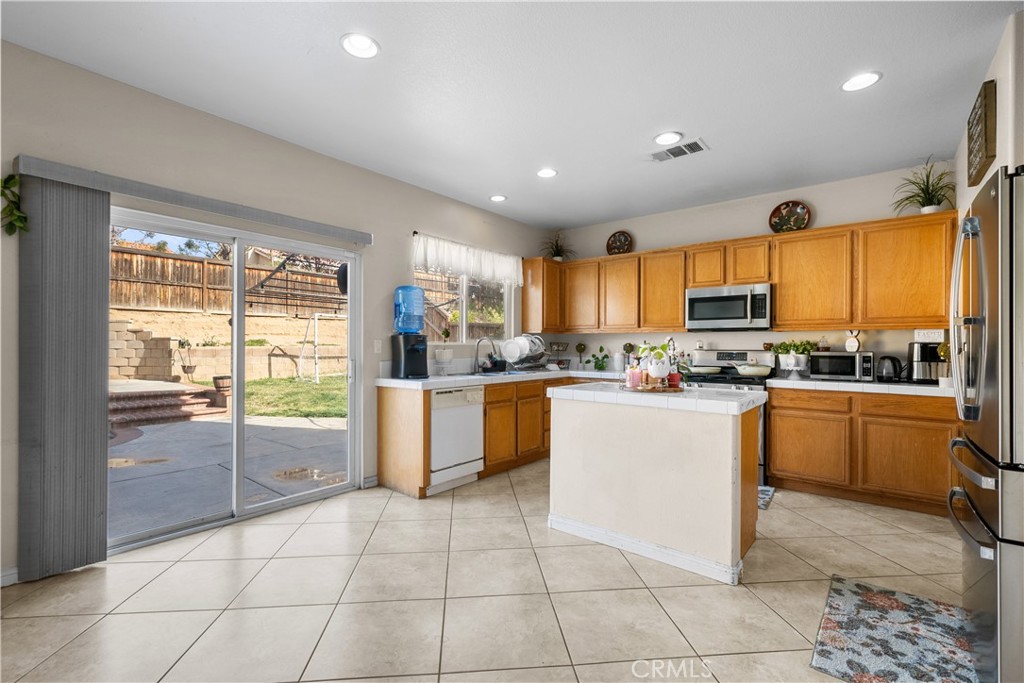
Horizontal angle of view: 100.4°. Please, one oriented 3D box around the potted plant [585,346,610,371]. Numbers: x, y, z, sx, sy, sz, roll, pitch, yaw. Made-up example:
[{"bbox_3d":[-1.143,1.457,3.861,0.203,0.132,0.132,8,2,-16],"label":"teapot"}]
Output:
[{"bbox_3d":[1.078,0.210,5.215,0.260,0.290,0.210,0,-1,38],"label":"potted plant"}]

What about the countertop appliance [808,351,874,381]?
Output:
[{"bbox_3d":[2.867,0.213,3.713,0.430,0.248,0.340,0,0,39],"label":"countertop appliance"}]

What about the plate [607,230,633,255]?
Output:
[{"bbox_3d":[1.300,-1.165,5.209,0.340,0.340,0.040,0,-10,39],"label":"plate"}]

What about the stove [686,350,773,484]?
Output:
[{"bbox_3d":[2.088,0.692,4.167,0.765,1.190,0.680,0,-1,38],"label":"stove"}]

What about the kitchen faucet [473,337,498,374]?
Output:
[{"bbox_3d":[-0.279,0.144,4.413,0.260,0.370,0.070,0,0,39],"label":"kitchen faucet"}]

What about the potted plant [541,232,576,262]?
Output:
[{"bbox_3d":[0.622,-1.202,5.534,0.460,0.420,0.450,0,0,0],"label":"potted plant"}]

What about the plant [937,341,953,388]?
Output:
[{"bbox_3d":[3.166,0.164,3.114,0.115,0.340,0.115,0,-1,38],"label":"plant"}]

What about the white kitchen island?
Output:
[{"bbox_3d":[0.933,0.800,2.834,1.185,0.950,0.725,0,-1,38],"label":"white kitchen island"}]

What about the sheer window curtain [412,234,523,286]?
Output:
[{"bbox_3d":[-0.387,-0.847,4.593,0.080,0.335,1.640,0,0,39],"label":"sheer window curtain"}]

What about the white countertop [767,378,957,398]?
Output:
[{"bbox_3d":[2.905,0.370,3.593,1.240,0.060,0.645,0,-1,38],"label":"white countertop"}]

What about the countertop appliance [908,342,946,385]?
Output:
[{"bbox_3d":[3.320,0.181,3.374,0.240,0.325,0.300,0,-1,38],"label":"countertop appliance"}]

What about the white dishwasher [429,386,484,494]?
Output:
[{"bbox_3d":[-0.677,0.832,3.861,0.600,0.855,0.610,0,0,39],"label":"white dishwasher"}]

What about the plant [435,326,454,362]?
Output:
[{"bbox_3d":[-0.652,0.030,4.160,0.170,0.350,0.170,0,0,0],"label":"plant"}]

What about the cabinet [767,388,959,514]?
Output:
[{"bbox_3d":[2.912,0.843,3.600,1.240,0.880,0.610,0,-1,38],"label":"cabinet"}]

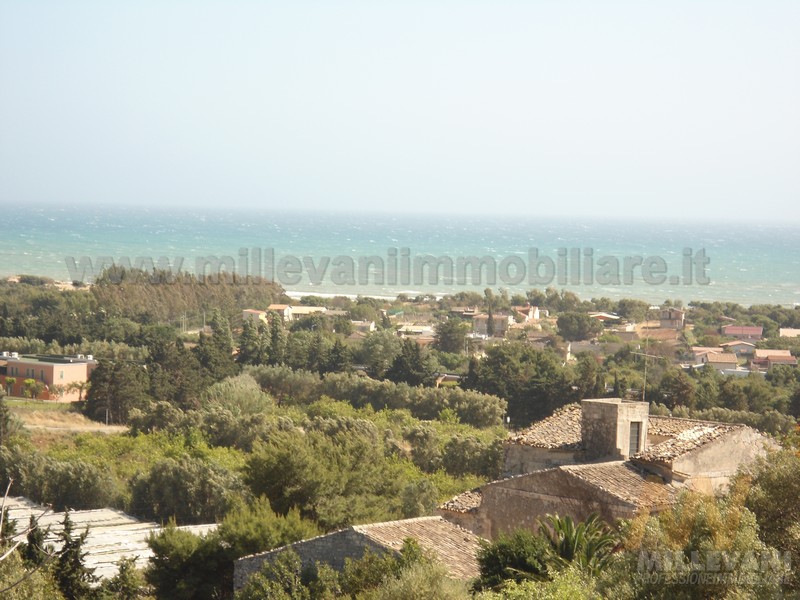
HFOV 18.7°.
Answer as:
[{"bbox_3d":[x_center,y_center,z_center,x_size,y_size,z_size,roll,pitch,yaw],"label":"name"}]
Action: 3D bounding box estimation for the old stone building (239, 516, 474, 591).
[{"bbox_3d":[-0.140,12.120,104.340,13.520,5.200,5.900,3,3,40],"label":"old stone building"}]

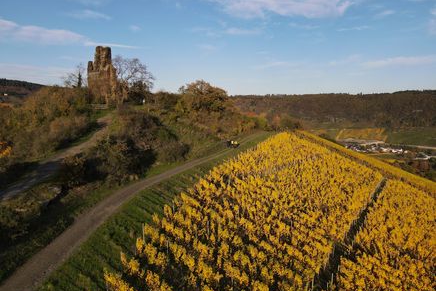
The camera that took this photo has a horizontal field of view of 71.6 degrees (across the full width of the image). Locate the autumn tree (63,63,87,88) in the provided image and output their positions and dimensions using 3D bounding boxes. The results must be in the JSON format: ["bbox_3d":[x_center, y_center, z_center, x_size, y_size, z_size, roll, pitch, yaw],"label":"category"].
[{"bbox_3d":[-46.050,-21.980,97.000,7.600,9.000,7.000,-4,10,-26],"label":"autumn tree"}]

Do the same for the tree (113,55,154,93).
[{"bbox_3d":[-26.150,-21.230,93.000,12.600,13.500,11.500,-3,9,-16],"label":"tree"}]

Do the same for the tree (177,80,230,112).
[{"bbox_3d":[-4.220,-13.970,88.000,14.000,10.000,12.500,0,9,0],"label":"tree"}]

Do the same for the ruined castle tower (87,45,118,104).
[{"bbox_3d":[-33.620,-20.230,88.000,8.400,16.600,7.500,-2,9,-15],"label":"ruined castle tower"}]

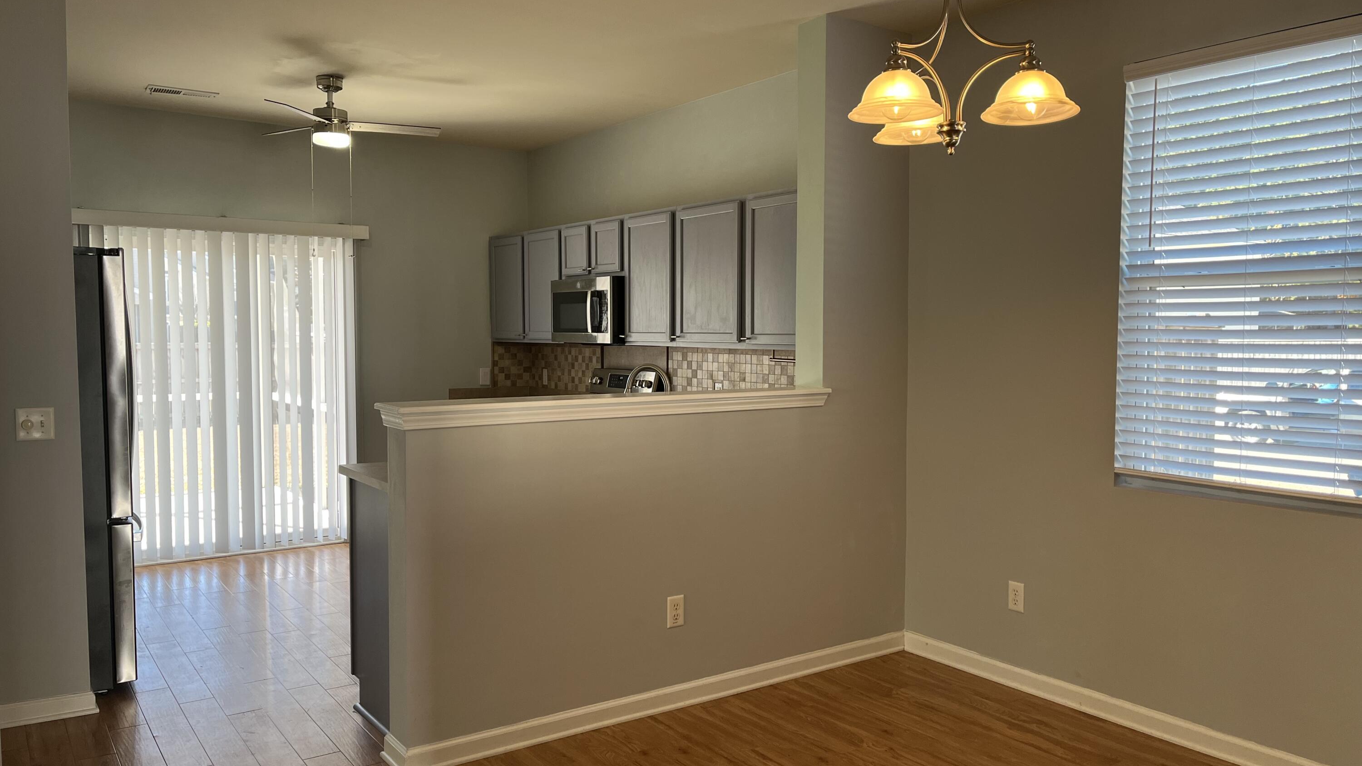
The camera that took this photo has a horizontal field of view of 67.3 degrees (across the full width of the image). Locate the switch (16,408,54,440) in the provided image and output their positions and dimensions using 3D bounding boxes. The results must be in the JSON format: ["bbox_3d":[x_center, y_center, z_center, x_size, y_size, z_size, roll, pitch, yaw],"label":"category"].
[{"bbox_3d":[-2.363,0.153,3.746,0.118,0.117,0.020,-2,4,-36],"label":"switch"}]

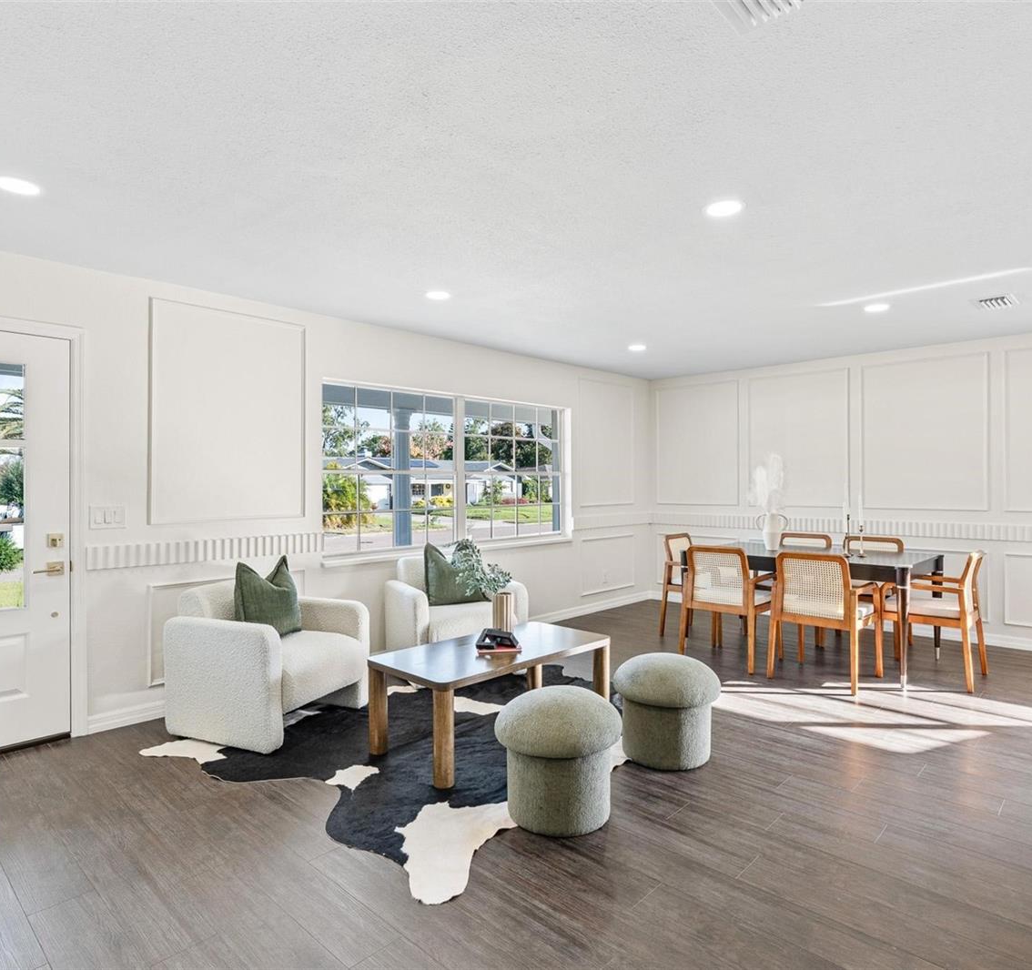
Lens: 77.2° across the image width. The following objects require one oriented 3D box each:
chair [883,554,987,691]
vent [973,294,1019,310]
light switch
[{"bbox_3d":[2.833,0.869,4.406,0.570,0.850,0.570,0,0,44],"label":"chair"},{"bbox_3d":[3.061,-1.155,4.128,0.200,0.020,0.310,0,0,44],"label":"vent"},{"bbox_3d":[-2.183,0.173,3.463,0.013,0.122,0.170,0,0,44],"label":"light switch"}]

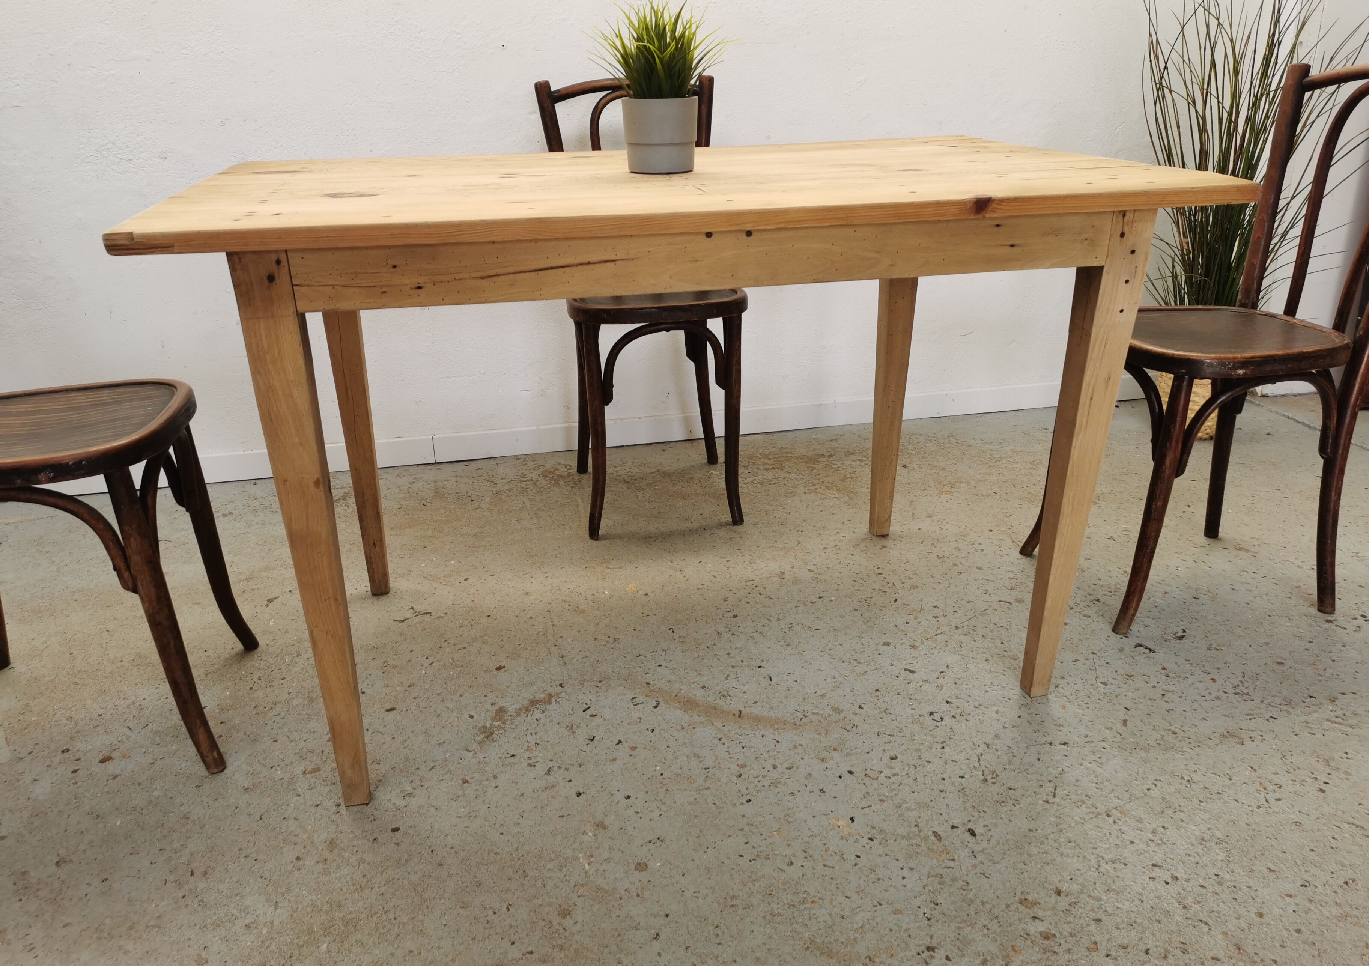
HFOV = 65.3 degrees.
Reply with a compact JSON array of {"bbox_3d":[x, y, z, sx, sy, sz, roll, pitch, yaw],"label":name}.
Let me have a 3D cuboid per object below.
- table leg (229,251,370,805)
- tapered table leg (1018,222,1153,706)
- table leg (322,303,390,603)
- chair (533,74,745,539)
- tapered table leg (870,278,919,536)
[{"bbox_3d":[-0.442,0.088,1.269,0.062,0.744,0.070,-5,23,-11],"label":"table leg"},{"bbox_3d":[0.545,-0.006,1.466,0.062,0.744,0.070,-5,23,-11],"label":"tapered table leg"},{"bbox_3d":[-0.586,-0.155,1.872,0.062,0.744,0.070,-5,23,-11],"label":"table leg"},{"bbox_3d":[-0.075,-0.383,2.246,0.393,0.874,0.453,-5,22,-9],"label":"chair"},{"bbox_3d":[0.401,-0.249,2.069,0.062,0.744,0.070,-5,23,-11],"label":"tapered table leg"}]

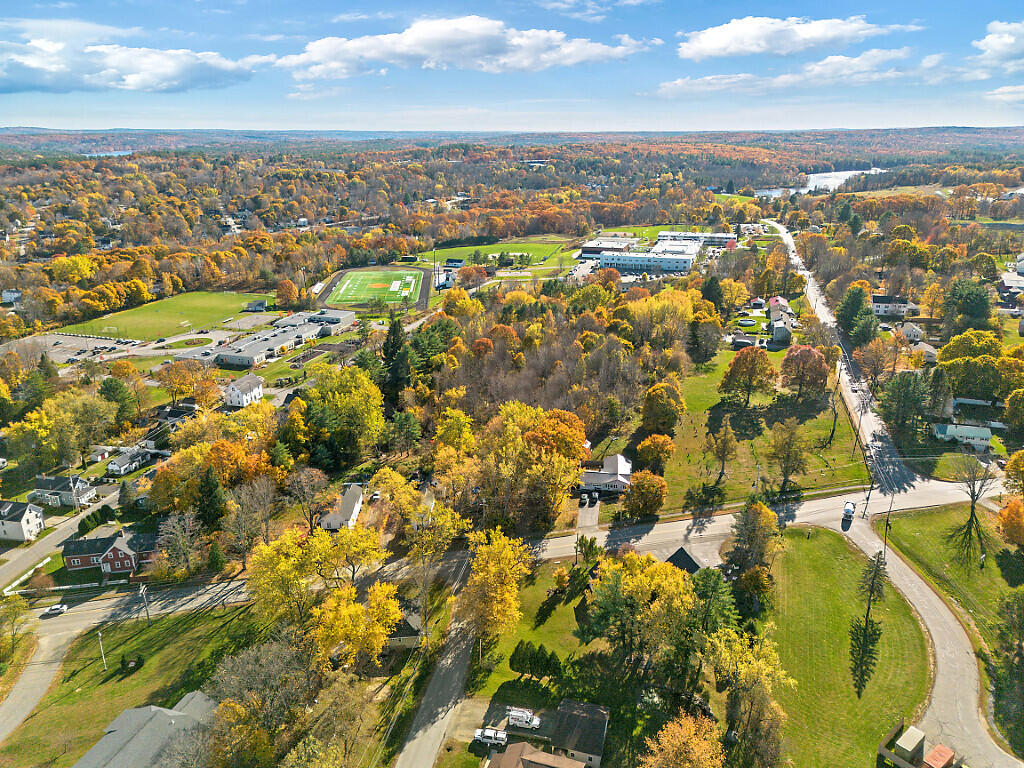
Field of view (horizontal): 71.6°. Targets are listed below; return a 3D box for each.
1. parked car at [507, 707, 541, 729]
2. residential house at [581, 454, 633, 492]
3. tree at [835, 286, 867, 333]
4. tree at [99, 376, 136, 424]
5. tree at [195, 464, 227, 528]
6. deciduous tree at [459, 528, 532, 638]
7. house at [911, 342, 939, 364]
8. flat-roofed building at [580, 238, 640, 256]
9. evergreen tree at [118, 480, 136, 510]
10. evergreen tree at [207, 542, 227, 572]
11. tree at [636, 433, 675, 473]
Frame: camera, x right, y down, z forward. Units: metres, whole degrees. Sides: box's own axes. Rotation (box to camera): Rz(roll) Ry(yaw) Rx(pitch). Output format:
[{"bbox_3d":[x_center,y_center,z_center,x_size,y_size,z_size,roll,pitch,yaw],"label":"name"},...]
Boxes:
[{"bbox_3d":[2.621,68.451,145.308,6.100,2.500,2.100,4,20,10],"label":"parked car"},{"bbox_3d":[33.080,30.380,246.127,17.800,5.600,20.000,2,20,7],"label":"residential house"},{"bbox_3d":[162.200,-35.070,338.300,12.800,23.300,12.800,0,20,0],"label":"tree"},{"bbox_3d":[-153.420,7.290,275.560,12.000,20.000,12.000,0,20,0],"label":"tree"},{"bbox_3d":[-82.778,31.021,195.810,7.900,19.500,7.900,0,20,0],"label":"tree"},{"bbox_3d":[-3.648,43.789,152.860,14.600,24.400,14.600,0,20,0],"label":"deciduous tree"},{"bbox_3d":[182.690,-14.480,315.770,10.500,5.800,12.000,8,21,20],"label":"house"},{"bbox_3d":[93.420,-130.415,683.264,40.000,11.000,66.000,5,21,14],"label":"flat-roofed building"},{"bbox_3d":[-112.519,32.331,207.304,4.673,9.231,4.673,0,20,0],"label":"evergreen tree"},{"bbox_3d":[-74.791,43.314,178.960,4.514,7.680,4.514,0,20,0],"label":"evergreen tree"},{"bbox_3d":[50.785,24.914,248.895,13.000,14.000,13.000,0,20,0],"label":"tree"}]

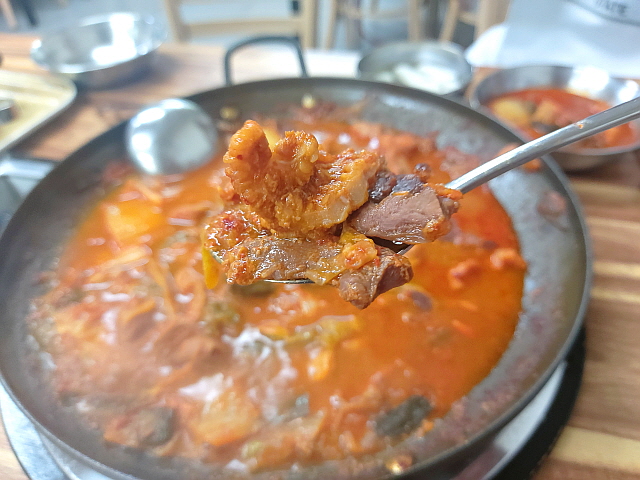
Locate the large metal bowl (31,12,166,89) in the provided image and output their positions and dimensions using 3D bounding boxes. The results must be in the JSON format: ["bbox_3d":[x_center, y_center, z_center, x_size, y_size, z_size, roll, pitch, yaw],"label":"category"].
[{"bbox_3d":[-0.255,-0.221,0.554,0.157,0.041,0.157,-2,45,2],"label":"large metal bowl"}]

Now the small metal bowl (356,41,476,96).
[{"bbox_3d":[0.092,-0.151,0.462,0.107,0.047,0.107,-2,45,2],"label":"small metal bowl"}]

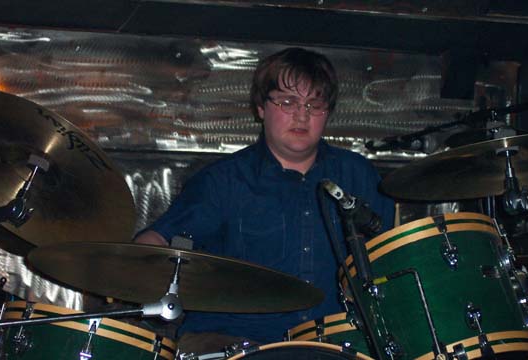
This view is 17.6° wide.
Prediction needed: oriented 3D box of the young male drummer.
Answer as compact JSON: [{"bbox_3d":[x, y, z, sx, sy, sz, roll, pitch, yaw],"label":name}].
[{"bbox_3d":[0.020,0.335,3.751,0.660,1.300,0.800,3,-5,-12],"label":"young male drummer"}]

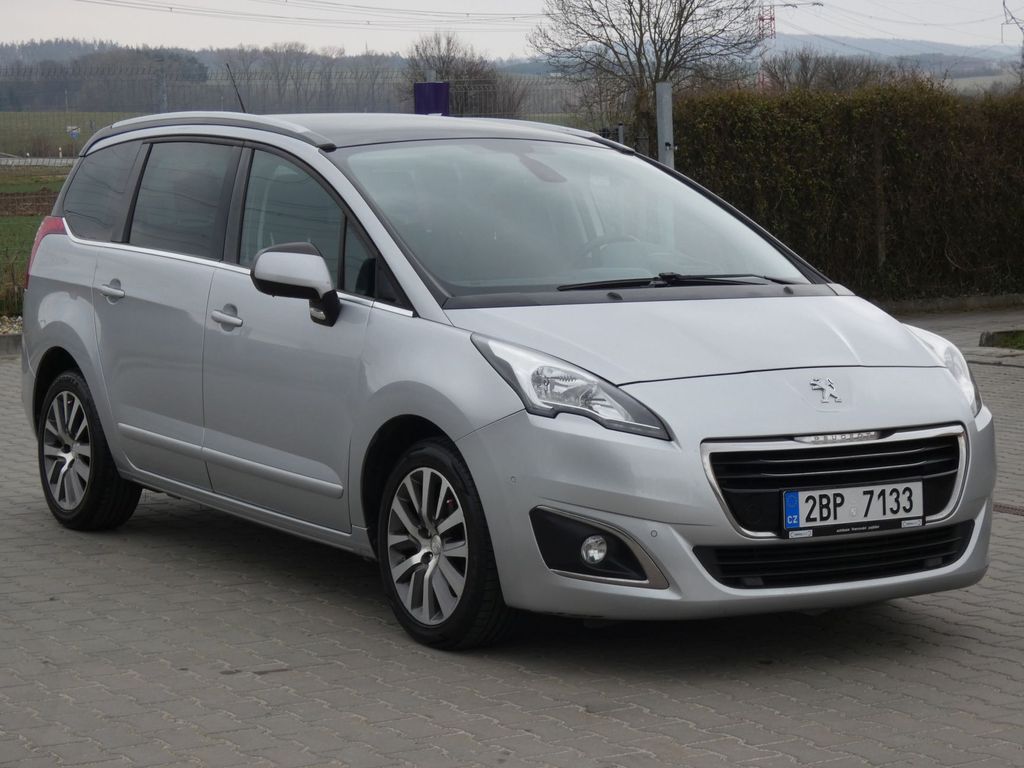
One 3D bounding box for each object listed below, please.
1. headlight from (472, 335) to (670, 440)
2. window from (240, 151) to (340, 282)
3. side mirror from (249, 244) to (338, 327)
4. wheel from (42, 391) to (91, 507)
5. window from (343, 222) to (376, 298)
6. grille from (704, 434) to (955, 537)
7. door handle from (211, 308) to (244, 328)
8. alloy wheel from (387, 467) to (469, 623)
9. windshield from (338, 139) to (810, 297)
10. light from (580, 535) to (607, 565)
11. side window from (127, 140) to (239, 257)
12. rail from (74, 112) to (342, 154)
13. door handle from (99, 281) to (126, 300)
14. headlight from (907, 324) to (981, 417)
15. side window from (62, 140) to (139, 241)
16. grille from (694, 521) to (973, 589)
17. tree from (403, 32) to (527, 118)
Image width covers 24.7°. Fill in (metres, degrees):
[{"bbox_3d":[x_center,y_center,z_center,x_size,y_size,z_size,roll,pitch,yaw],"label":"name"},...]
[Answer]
[{"bbox_3d":[0.158,0.007,6.623,0.280,0.275,0.660,-3,6,-33],"label":"headlight"},{"bbox_3d":[-0.722,-0.559,7.785,0.060,0.470,0.870,21,-7,-33],"label":"window"},{"bbox_3d":[-0.686,-0.313,7.384,0.235,0.265,0.200,-3,6,-33],"label":"side mirror"},{"bbox_3d":[-1.682,0.261,9.283,0.190,0.472,0.472,-3,6,-33],"label":"wheel"},{"bbox_3d":[-0.472,-0.392,7.343,0.030,0.240,0.210,17,-5,-33],"label":"window"},{"bbox_3d":[0.954,0.278,6.707,0.980,0.280,0.130,-3,-2,-33],"label":"grille"},{"bbox_3d":[-0.980,-0.224,7.986,0.055,0.050,0.235,-3,6,-33],"label":"door handle"},{"bbox_3d":[-0.190,0.483,7.037,0.190,0.470,0.470,-3,6,-33],"label":"alloy wheel"},{"bbox_3d":[0.187,-0.571,7.813,1.460,0.140,1.100,-3,33,-33],"label":"windshield"},{"bbox_3d":[0.206,0.454,6.454,0.088,0.088,0.070,-3,6,-33],"label":"light"},{"bbox_3d":[-1.200,-0.671,8.523,0.060,0.435,0.820,21,-6,-31],"label":"side window"},{"bbox_3d":[-1.181,-0.938,8.758,0.090,0.165,2.200,-3,6,-33],"label":"rail"},{"bbox_3d":[-1.496,-0.347,8.743,0.050,0.055,0.215,-3,6,-33],"label":"door handle"},{"bbox_3d":[1.327,-0.052,7.391,0.280,0.275,0.660,-3,6,-33],"label":"headlight"},{"bbox_3d":[-1.620,-0.756,9.193,0.070,0.410,0.760,21,-5,-28],"label":"side window"},{"bbox_3d":[0.953,0.500,6.715,1.070,0.160,0.110,-3,6,-33],"label":"grille"},{"bbox_3d":[-2.236,-13.909,110.000,5.800,5.300,5.500,0,5,0],"label":"tree"}]

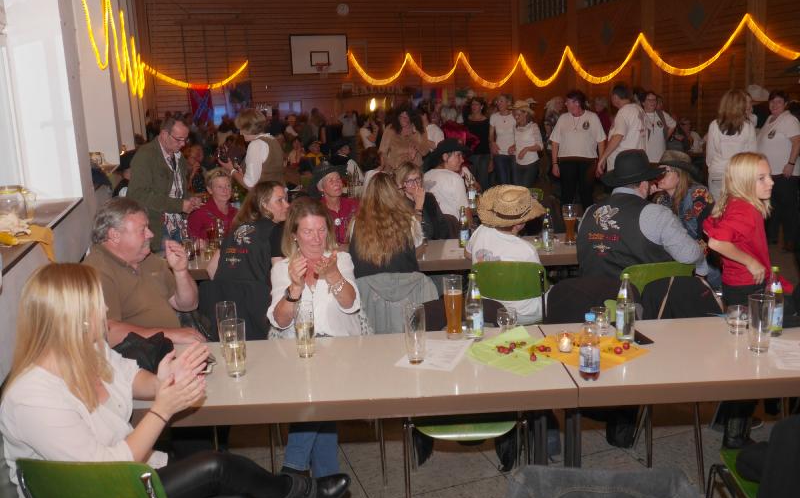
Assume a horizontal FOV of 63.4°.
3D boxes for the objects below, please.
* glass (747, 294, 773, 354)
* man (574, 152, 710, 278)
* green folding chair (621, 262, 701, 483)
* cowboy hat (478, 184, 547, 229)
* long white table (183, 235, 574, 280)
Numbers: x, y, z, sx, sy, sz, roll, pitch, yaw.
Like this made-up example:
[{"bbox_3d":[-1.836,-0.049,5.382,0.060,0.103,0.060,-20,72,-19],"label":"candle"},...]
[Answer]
[{"bbox_3d":[1.246,0.256,2.235,0.085,0.205,0.085,-3,11,0],"label":"glass"},{"bbox_3d":[1.307,0.097,3.700,0.660,1.360,0.850,4,14,29],"label":"man"},{"bbox_3d":[1.367,0.449,3.450,0.450,0.800,0.520,-4,11,-6],"label":"green folding chair"},{"bbox_3d":[0.587,-0.228,3.470,0.340,0.160,0.380,11,24,33],"label":"cowboy hat"},{"bbox_3d":[-0.048,0.396,4.220,2.500,0.730,0.650,-3,11,0],"label":"long white table"}]

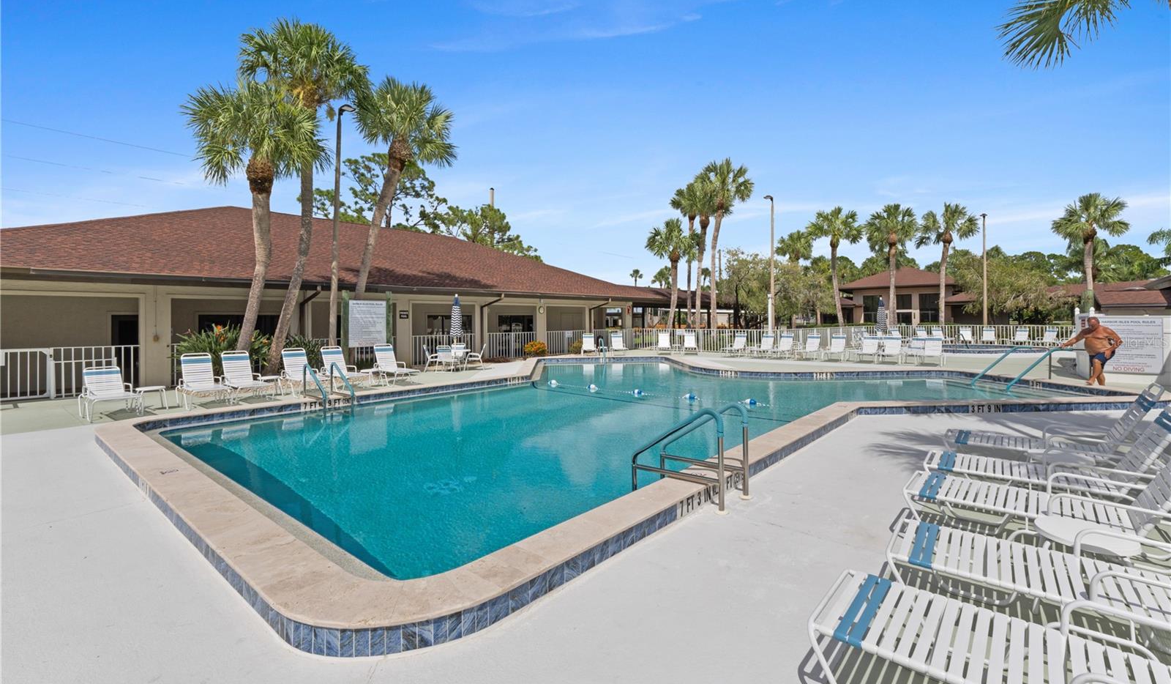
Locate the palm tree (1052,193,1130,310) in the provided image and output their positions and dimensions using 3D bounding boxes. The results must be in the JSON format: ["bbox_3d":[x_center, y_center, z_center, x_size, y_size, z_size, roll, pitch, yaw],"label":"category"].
[{"bbox_3d":[26.637,-3.742,25.760,2.948,8.337,2.948,3,4,45],"label":"palm tree"}]

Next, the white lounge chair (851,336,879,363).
[{"bbox_3d":[11.234,0.299,19.463,0.680,0.949,1.666,2,4,32],"label":"white lounge chair"}]

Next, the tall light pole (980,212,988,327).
[{"bbox_3d":[24.105,-3.837,29.396,0.400,7.947,0.700,2,3,39],"label":"tall light pole"}]

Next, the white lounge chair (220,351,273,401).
[{"bbox_3d":[-7.663,0.779,11.016,1.653,1.026,0.650,2,3,41],"label":"white lounge chair"}]

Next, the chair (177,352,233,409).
[{"bbox_3d":[-8.062,0.786,10.326,1.677,0.970,0.670,3,4,42],"label":"chair"}]

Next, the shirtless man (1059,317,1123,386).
[{"bbox_3d":[12.572,0.203,12.140,0.850,1.680,1.000,-2,3,-22],"label":"shirtless man"}]

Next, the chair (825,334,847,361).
[{"bbox_3d":[10.339,0.237,20.224,0.680,0.990,1.666,2,4,32],"label":"chair"}]

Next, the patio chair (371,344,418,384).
[{"bbox_3d":[-5.053,0.627,12.965,1.666,1.000,0.670,3,4,44],"label":"patio chair"}]

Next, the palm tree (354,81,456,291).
[{"bbox_3d":[-5.439,-3.271,14.280,3.152,8.642,2.948,-1,3,-23],"label":"palm tree"}]

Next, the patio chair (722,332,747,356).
[{"bbox_3d":[6.904,0.123,22.569,0.650,0.996,1.698,2,4,43],"label":"patio chair"}]

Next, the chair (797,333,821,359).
[{"bbox_3d":[9.689,0.196,20.985,0.680,0.990,1.666,2,4,32],"label":"chair"}]

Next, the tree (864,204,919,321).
[{"bbox_3d":[20.051,-4.449,31.871,3.500,9.025,3.500,1,3,32],"label":"tree"}]

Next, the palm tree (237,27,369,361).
[{"bbox_3d":[-7.117,-3.425,12.439,2.948,9.150,2.948,3,4,41],"label":"palm tree"}]

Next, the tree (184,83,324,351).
[{"bbox_3d":[-8.103,-2.535,11.978,3.050,7.422,3.050,3,4,41],"label":"tree"}]

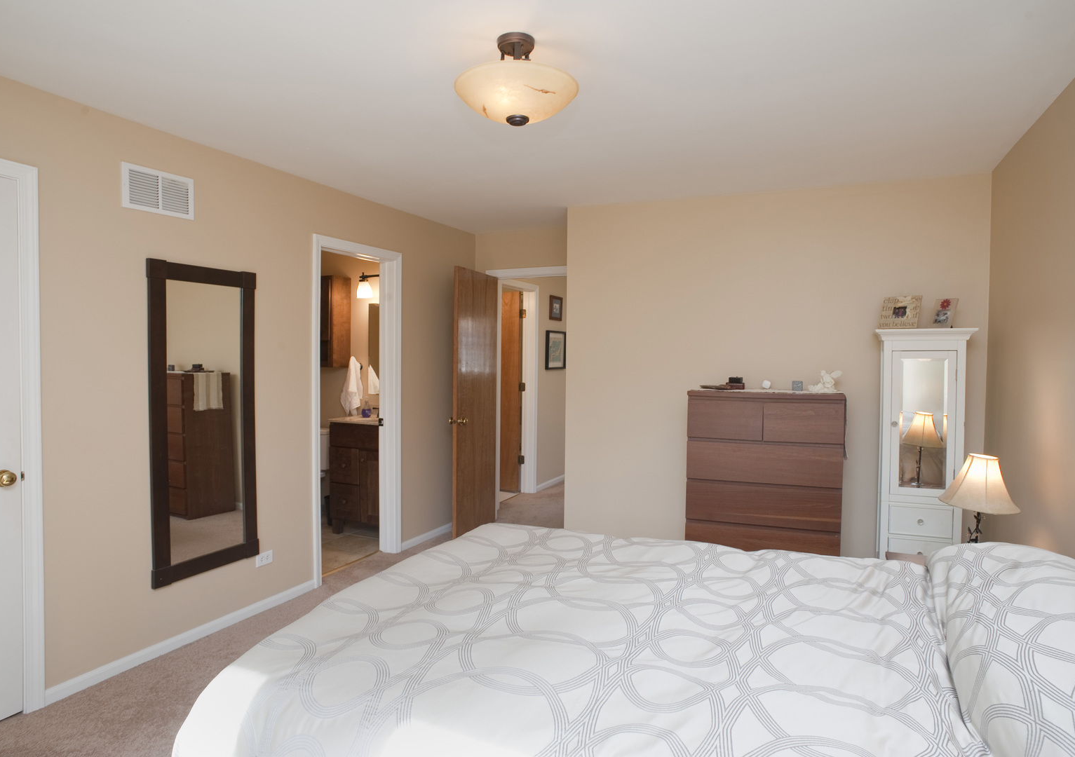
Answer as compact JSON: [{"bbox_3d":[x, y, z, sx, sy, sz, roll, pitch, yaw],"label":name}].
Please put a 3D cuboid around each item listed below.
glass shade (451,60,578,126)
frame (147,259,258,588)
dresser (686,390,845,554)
[{"bbox_3d":[-0.072,-0.901,2.080,0.400,0.110,0.400,0,2,0],"label":"glass shade"},{"bbox_3d":[-1.630,0.204,3.148,0.030,1.514,0.587,1,2,25],"label":"frame"},{"bbox_3d":[1.312,0.679,3.684,0.800,1.230,0.480,1,2,21],"label":"dresser"}]

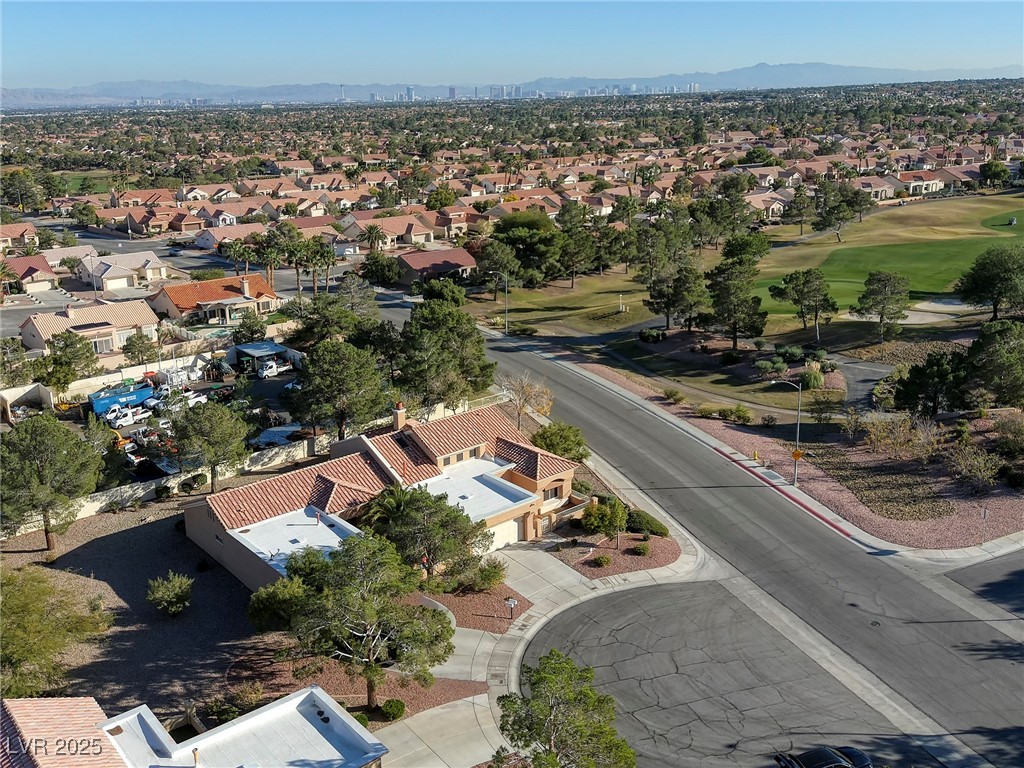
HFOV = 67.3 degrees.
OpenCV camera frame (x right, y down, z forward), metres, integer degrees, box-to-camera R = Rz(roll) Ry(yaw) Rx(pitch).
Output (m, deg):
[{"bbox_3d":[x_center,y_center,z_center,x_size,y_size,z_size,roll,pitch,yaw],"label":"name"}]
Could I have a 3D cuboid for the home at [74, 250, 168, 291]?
[{"bbox_3d":[-80.001,-23.603,158.447,15.100,4.900,13.500,-14,25,-33],"label":"home"}]

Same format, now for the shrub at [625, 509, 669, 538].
[{"bbox_3d":[11.888,12.177,68.331,2.100,1.200,3.400,-14,25,-32],"label":"shrub"}]

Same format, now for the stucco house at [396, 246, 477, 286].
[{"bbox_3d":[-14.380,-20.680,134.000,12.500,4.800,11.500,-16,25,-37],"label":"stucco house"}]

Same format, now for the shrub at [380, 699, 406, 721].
[{"bbox_3d":[-6.090,16.700,39.500,1.300,0.900,1.300,0,20,0],"label":"shrub"}]

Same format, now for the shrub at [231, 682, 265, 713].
[{"bbox_3d":[-13.750,16.300,40.000,1.700,1.200,1.600,0,20,0],"label":"shrub"}]

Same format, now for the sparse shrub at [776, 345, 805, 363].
[{"bbox_3d":[33.470,-3.670,92.500,3.200,1.900,2.800,0,20,0],"label":"sparse shrub"}]

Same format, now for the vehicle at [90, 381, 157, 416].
[{"bbox_3d":[-47.510,1.906,94.004,6.700,2.400,2.300,-16,26,-37],"label":"vehicle"}]

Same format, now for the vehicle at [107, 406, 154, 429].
[{"bbox_3d":[-37.100,3.000,74.700,3.600,1.800,1.550,-16,25,-37],"label":"vehicle"}]

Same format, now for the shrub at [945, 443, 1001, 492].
[{"bbox_3d":[45.517,8.155,75.352,4.800,3.800,4.500,0,21,0],"label":"shrub"}]

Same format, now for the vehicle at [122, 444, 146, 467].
[{"bbox_3d":[-39.338,7.335,80.313,4.400,1.850,1.900,-16,26,-37],"label":"vehicle"}]

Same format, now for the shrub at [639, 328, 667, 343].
[{"bbox_3d":[18.310,-6.330,100.200,3.500,1.600,3.000,0,20,0],"label":"shrub"}]

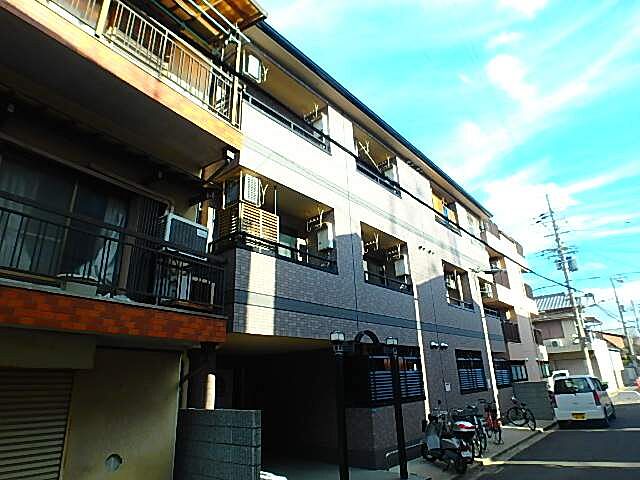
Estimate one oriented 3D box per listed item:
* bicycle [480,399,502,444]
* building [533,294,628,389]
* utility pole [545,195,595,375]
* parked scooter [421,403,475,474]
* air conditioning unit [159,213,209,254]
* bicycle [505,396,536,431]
[{"bbox_3d":[4.439,4.612,10.049,0.560,1.060,1.700,-5,-20,9],"label":"bicycle"},{"bbox_3d":[18.608,8.252,30.769,6.000,7.400,9.000,-18,-25,38],"label":"building"},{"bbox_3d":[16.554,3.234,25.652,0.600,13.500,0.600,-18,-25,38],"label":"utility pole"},{"bbox_3d":[2.286,3.744,7.478,0.680,1.080,1.760,3,-20,-13],"label":"parked scooter"},{"bbox_3d":[-2.222,-0.006,6.249,0.290,0.540,0.795,-14,-23,30],"label":"air conditioning unit"},{"bbox_3d":[6.335,5.313,12.073,0.560,1.000,1.700,-5,-20,8],"label":"bicycle"}]

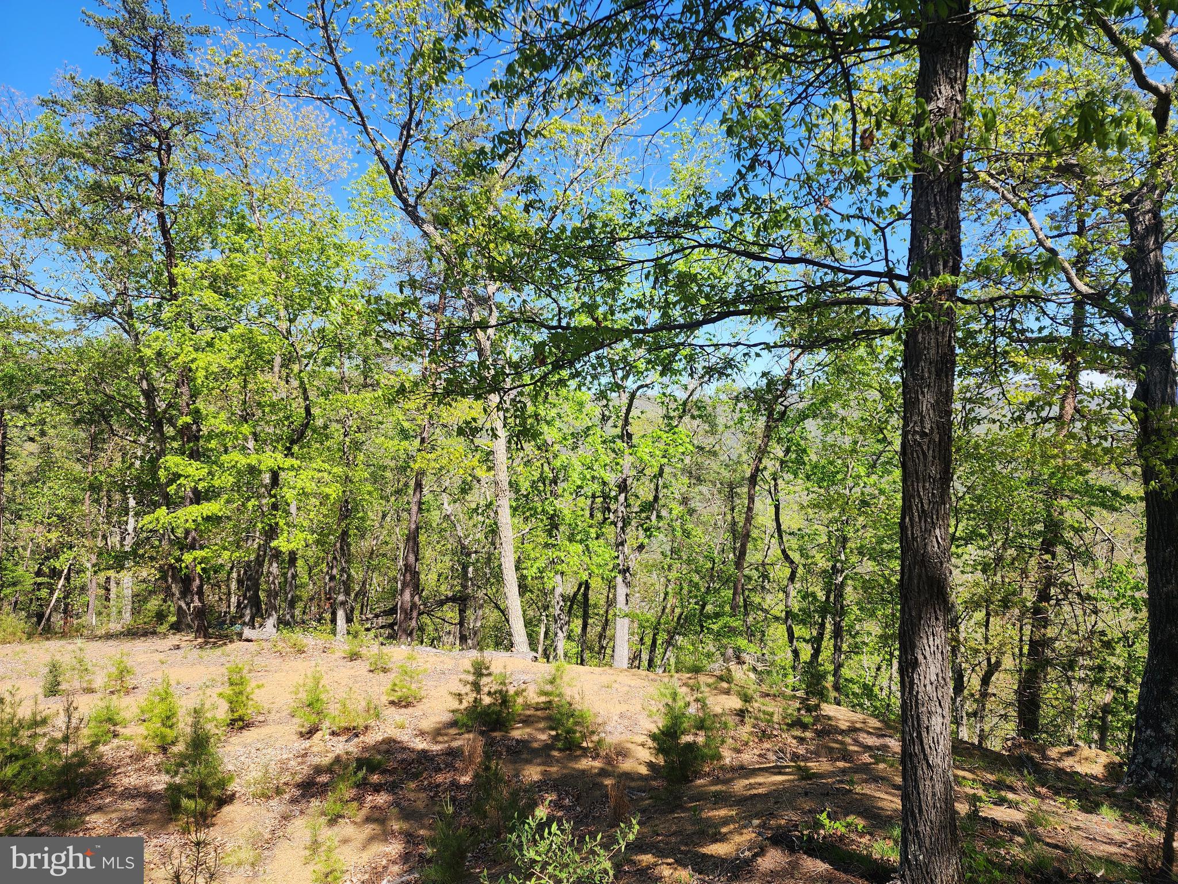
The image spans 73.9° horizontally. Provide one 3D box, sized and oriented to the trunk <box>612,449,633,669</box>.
[{"bbox_3d":[0.478,1.687,11.300,0.226,3.177,0.199,2,0,0],"label":"trunk"}]

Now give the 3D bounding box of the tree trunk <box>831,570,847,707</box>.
[{"bbox_3d":[3.919,3.037,12.300,0.188,2.126,0.159,0,0,0],"label":"tree trunk"}]

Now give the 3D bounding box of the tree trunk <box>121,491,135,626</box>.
[{"bbox_3d":[-10.004,2.529,17.000,0.260,2.919,0.220,1,0,0],"label":"tree trunk"}]

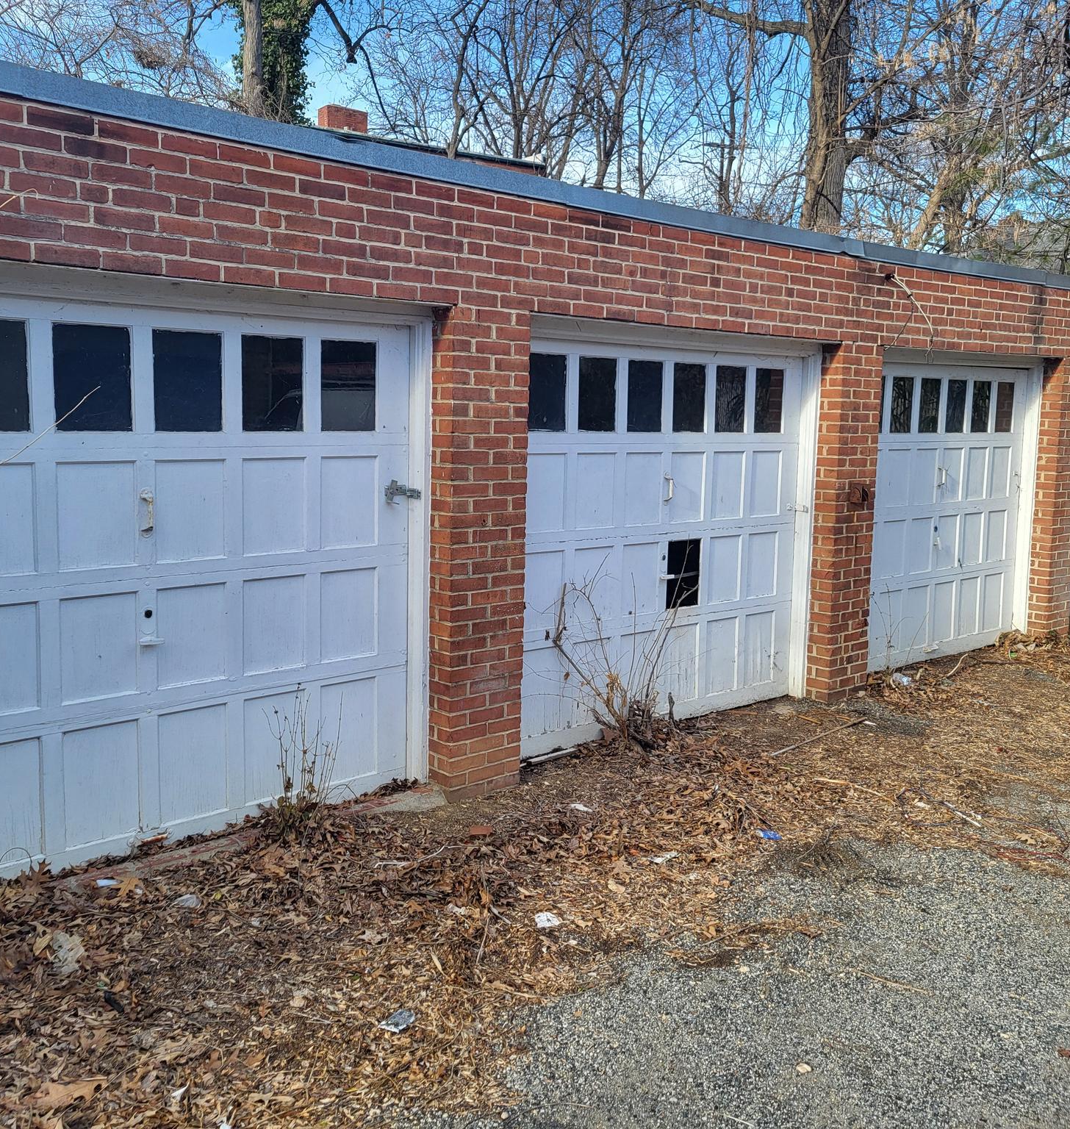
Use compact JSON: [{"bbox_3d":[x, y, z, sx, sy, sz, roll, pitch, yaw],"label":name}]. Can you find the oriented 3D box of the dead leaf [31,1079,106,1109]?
[{"bbox_3d":[-1.172,1.316,2.816,0.171,0.020,0.112,1,8,1],"label":"dead leaf"}]

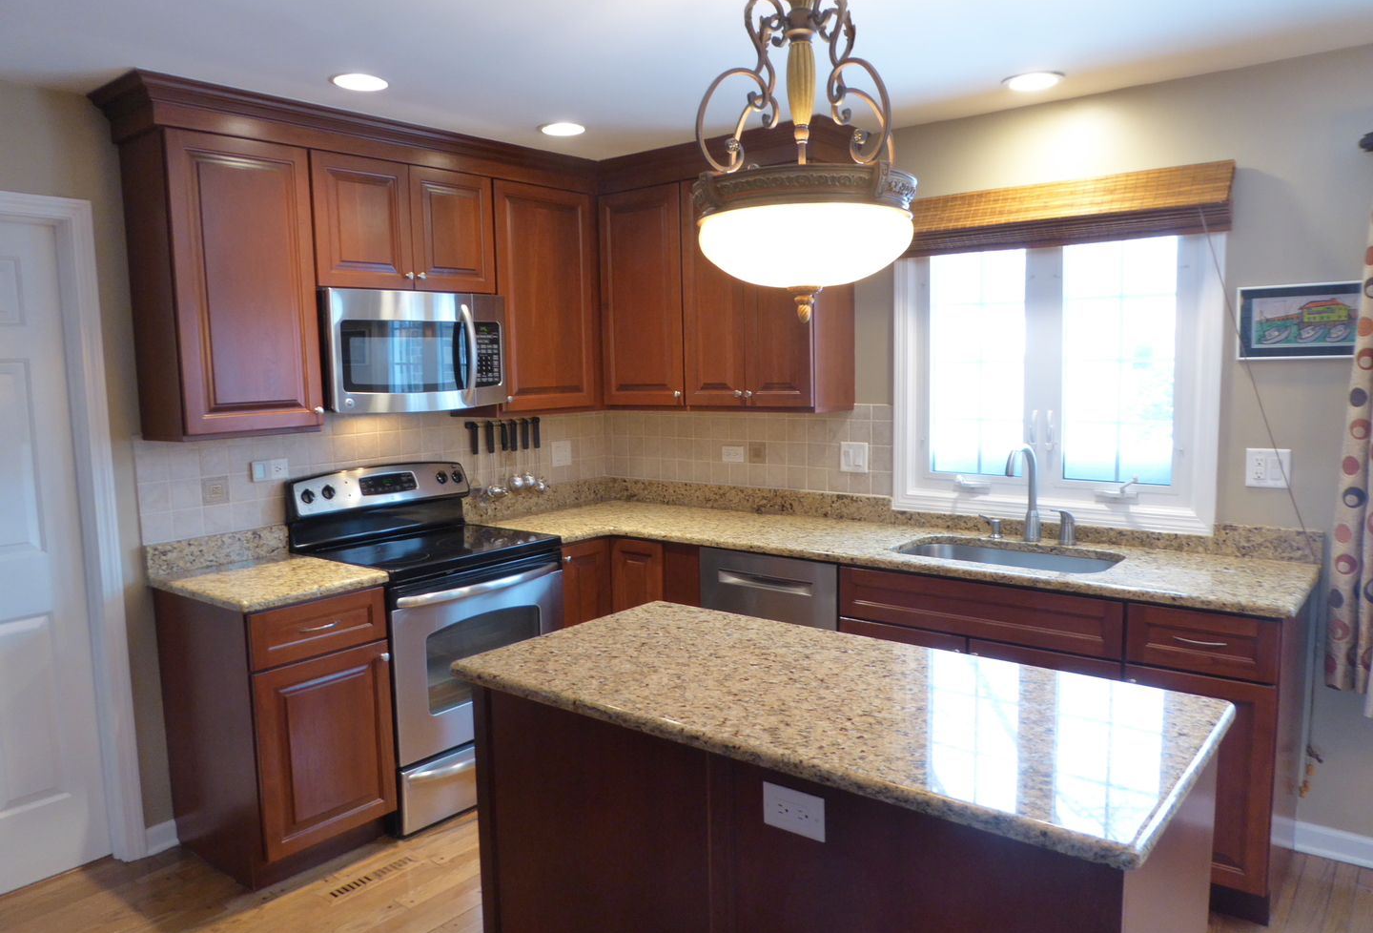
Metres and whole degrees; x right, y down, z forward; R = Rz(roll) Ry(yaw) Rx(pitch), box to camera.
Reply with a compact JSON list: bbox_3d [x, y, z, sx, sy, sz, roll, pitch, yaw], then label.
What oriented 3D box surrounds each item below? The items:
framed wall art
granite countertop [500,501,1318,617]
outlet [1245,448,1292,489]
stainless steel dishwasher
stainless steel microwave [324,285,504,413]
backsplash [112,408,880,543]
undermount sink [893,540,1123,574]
[{"bbox_3d":[1.859,-0.437,2.865,0.353,0.220,0.022,3,8,39],"label":"framed wall art"},{"bbox_3d":[0.473,0.283,3.454,2.976,0.034,0.908,3,8,39],"label":"granite countertop"},{"bbox_3d":[1.788,0.005,2.926,0.116,0.116,0.009,3,8,39],"label":"outlet"},{"bbox_3d":[0.474,0.720,3.682,0.600,0.863,0.600,3,8,39],"label":"stainless steel dishwasher"},{"bbox_3d":[-1.087,-0.432,3.588,0.410,0.420,0.765,3,8,39],"label":"stainless steel microwave"},{"bbox_3d":[-0.483,0.011,3.432,1.586,0.368,2.175,3,8,39],"label":"backsplash"},{"bbox_3d":[1.080,0.413,3.220,0.720,0.198,0.425,3,8,39],"label":"undermount sink"}]

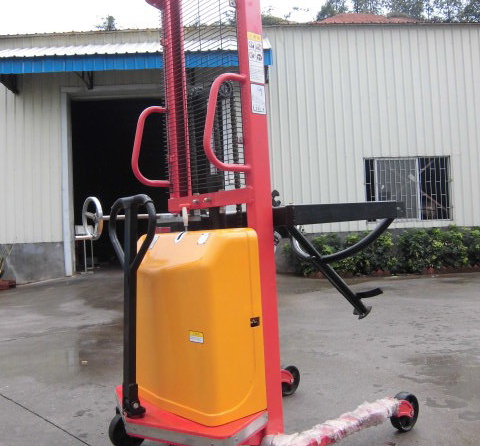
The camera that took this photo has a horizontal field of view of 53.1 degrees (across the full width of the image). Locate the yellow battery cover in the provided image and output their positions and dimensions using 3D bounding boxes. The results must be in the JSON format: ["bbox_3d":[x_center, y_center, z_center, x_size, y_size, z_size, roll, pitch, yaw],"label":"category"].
[{"bbox_3d":[-0.187,0.399,2.049,0.278,0.719,0.546,-1,-2,-41],"label":"yellow battery cover"}]

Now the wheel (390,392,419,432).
[{"bbox_3d":[0.751,0.859,2.186,0.167,0.167,0.047,-1,-2,-41],"label":"wheel"}]

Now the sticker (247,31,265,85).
[{"bbox_3d":[0.067,-0.675,1.972,0.078,0.205,0.004,-1,-2,-41],"label":"sticker"}]

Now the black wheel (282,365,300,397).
[{"bbox_3d":[0.272,0.900,2.743,0.167,0.167,0.047,-1,-2,-41],"label":"black wheel"}]

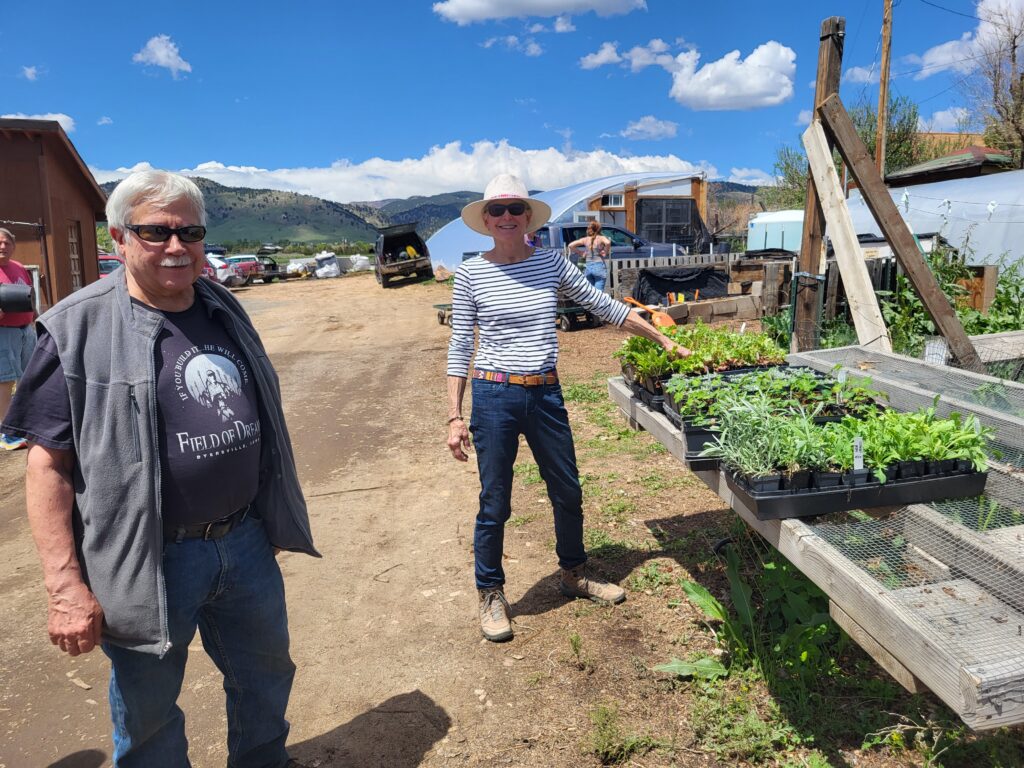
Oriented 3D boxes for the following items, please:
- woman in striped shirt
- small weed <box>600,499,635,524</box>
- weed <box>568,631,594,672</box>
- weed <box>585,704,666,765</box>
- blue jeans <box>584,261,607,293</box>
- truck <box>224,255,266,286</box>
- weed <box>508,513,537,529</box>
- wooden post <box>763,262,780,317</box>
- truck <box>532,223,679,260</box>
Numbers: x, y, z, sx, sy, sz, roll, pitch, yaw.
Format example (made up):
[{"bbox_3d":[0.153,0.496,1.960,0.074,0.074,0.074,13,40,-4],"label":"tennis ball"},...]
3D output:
[{"bbox_3d":[0.215,0.086,3.047,0.930,1.740,0.500,-1,10,-4],"label":"woman in striped shirt"},{"bbox_3d":[0.584,0.711,4.257,0.175,0.070,0.160,0,10,0],"label":"small weed"},{"bbox_3d":[0.249,0.956,2.750,0.090,0.110,0.080,0,10,0],"label":"weed"},{"bbox_3d":[0.340,1.035,2.303,0.225,0.110,0.150,0,10,0],"label":"weed"},{"bbox_3d":[1.376,-1.541,12.685,0.380,0.980,0.280,1,10,8],"label":"blue jeans"},{"bbox_3d":[-16.890,-6.715,45.500,5.100,1.750,1.850,0,9,20],"label":"truck"},{"bbox_3d":[0.057,0.734,4.179,0.145,0.050,0.120,0,10,0],"label":"weed"},{"bbox_3d":[3.854,-1.397,11.471,0.200,0.820,0.150,2,10,10],"label":"wooden post"},{"bbox_3d":[1.669,-3.151,19.770,5.800,1.950,2.000,-2,10,-14],"label":"truck"}]

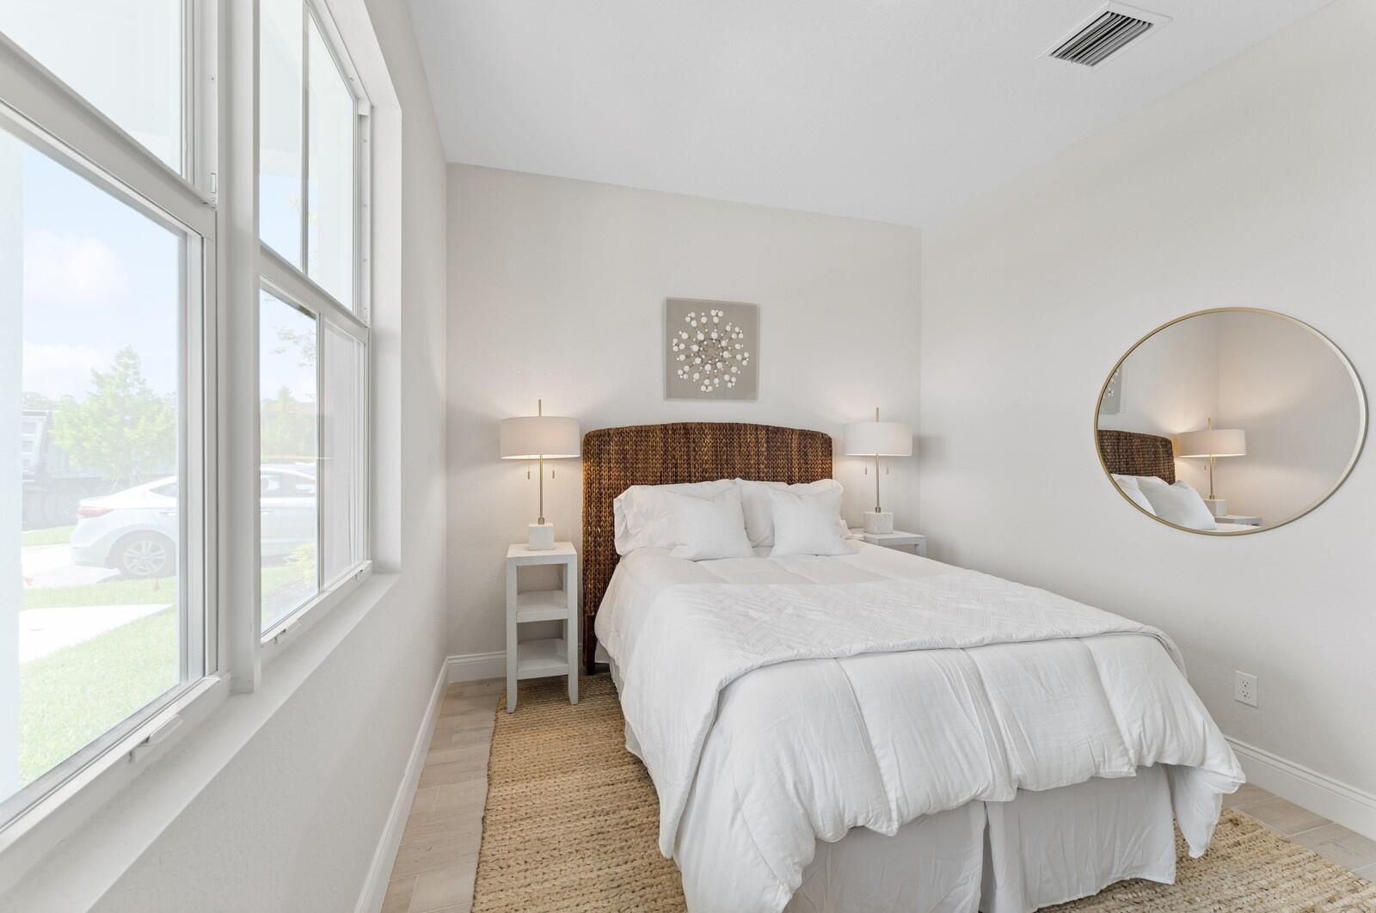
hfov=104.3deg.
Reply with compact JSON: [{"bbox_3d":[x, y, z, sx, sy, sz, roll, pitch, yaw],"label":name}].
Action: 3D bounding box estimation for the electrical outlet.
[{"bbox_3d":[2.162,0.900,2.071,0.009,0.115,0.070,0,1,-18],"label":"electrical outlet"}]

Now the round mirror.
[{"bbox_3d":[2.115,-0.134,2.184,0.030,0.905,0.890,0,1,-18],"label":"round mirror"}]

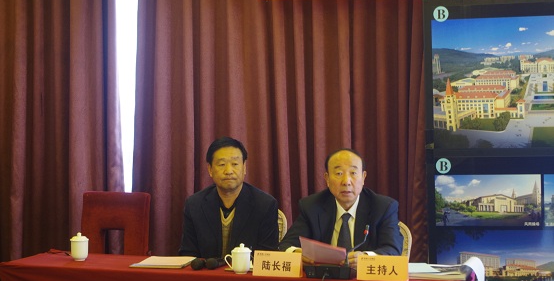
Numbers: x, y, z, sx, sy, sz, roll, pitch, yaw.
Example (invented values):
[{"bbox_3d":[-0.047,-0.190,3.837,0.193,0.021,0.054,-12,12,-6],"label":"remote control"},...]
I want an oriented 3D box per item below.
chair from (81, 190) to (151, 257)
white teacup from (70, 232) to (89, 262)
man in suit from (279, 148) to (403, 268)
[{"bbox_3d":[-0.901,0.782,6.546,0.428,0.998,0.560,0,1,16],"label":"chair"},{"bbox_3d":[-0.882,0.477,5.650,0.085,0.123,0.102,0,1,-6],"label":"white teacup"},{"bbox_3d":[0.285,0.667,5.497,0.570,1.262,0.774,0,1,7],"label":"man in suit"}]

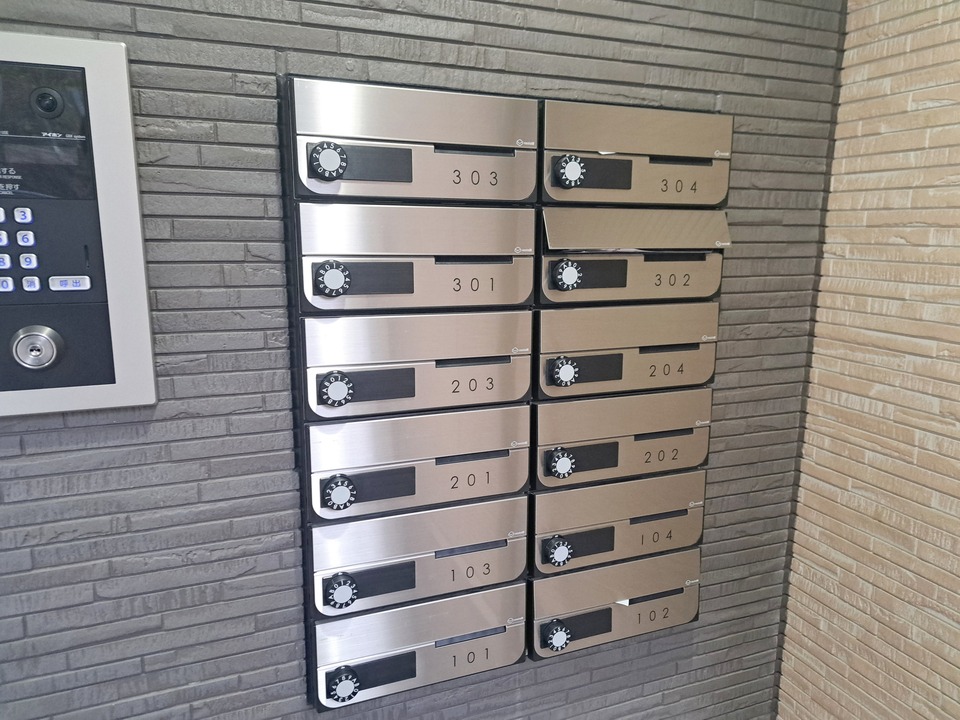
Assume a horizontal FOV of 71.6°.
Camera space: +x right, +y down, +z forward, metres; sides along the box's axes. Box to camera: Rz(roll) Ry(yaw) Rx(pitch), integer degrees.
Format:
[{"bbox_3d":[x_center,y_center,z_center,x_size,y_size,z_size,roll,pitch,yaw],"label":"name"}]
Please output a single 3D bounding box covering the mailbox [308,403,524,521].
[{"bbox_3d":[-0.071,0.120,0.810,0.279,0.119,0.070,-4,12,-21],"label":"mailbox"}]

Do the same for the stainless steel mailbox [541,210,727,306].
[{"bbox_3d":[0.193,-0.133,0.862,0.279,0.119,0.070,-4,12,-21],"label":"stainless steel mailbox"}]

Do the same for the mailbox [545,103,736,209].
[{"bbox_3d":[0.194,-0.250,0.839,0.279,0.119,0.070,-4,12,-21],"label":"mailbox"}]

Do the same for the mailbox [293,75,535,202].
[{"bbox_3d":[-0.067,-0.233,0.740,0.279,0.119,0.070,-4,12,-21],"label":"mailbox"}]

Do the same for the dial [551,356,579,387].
[{"bbox_3d":[0.104,0.015,0.825,0.037,0.037,0.018,-4,12,-21],"label":"dial"}]

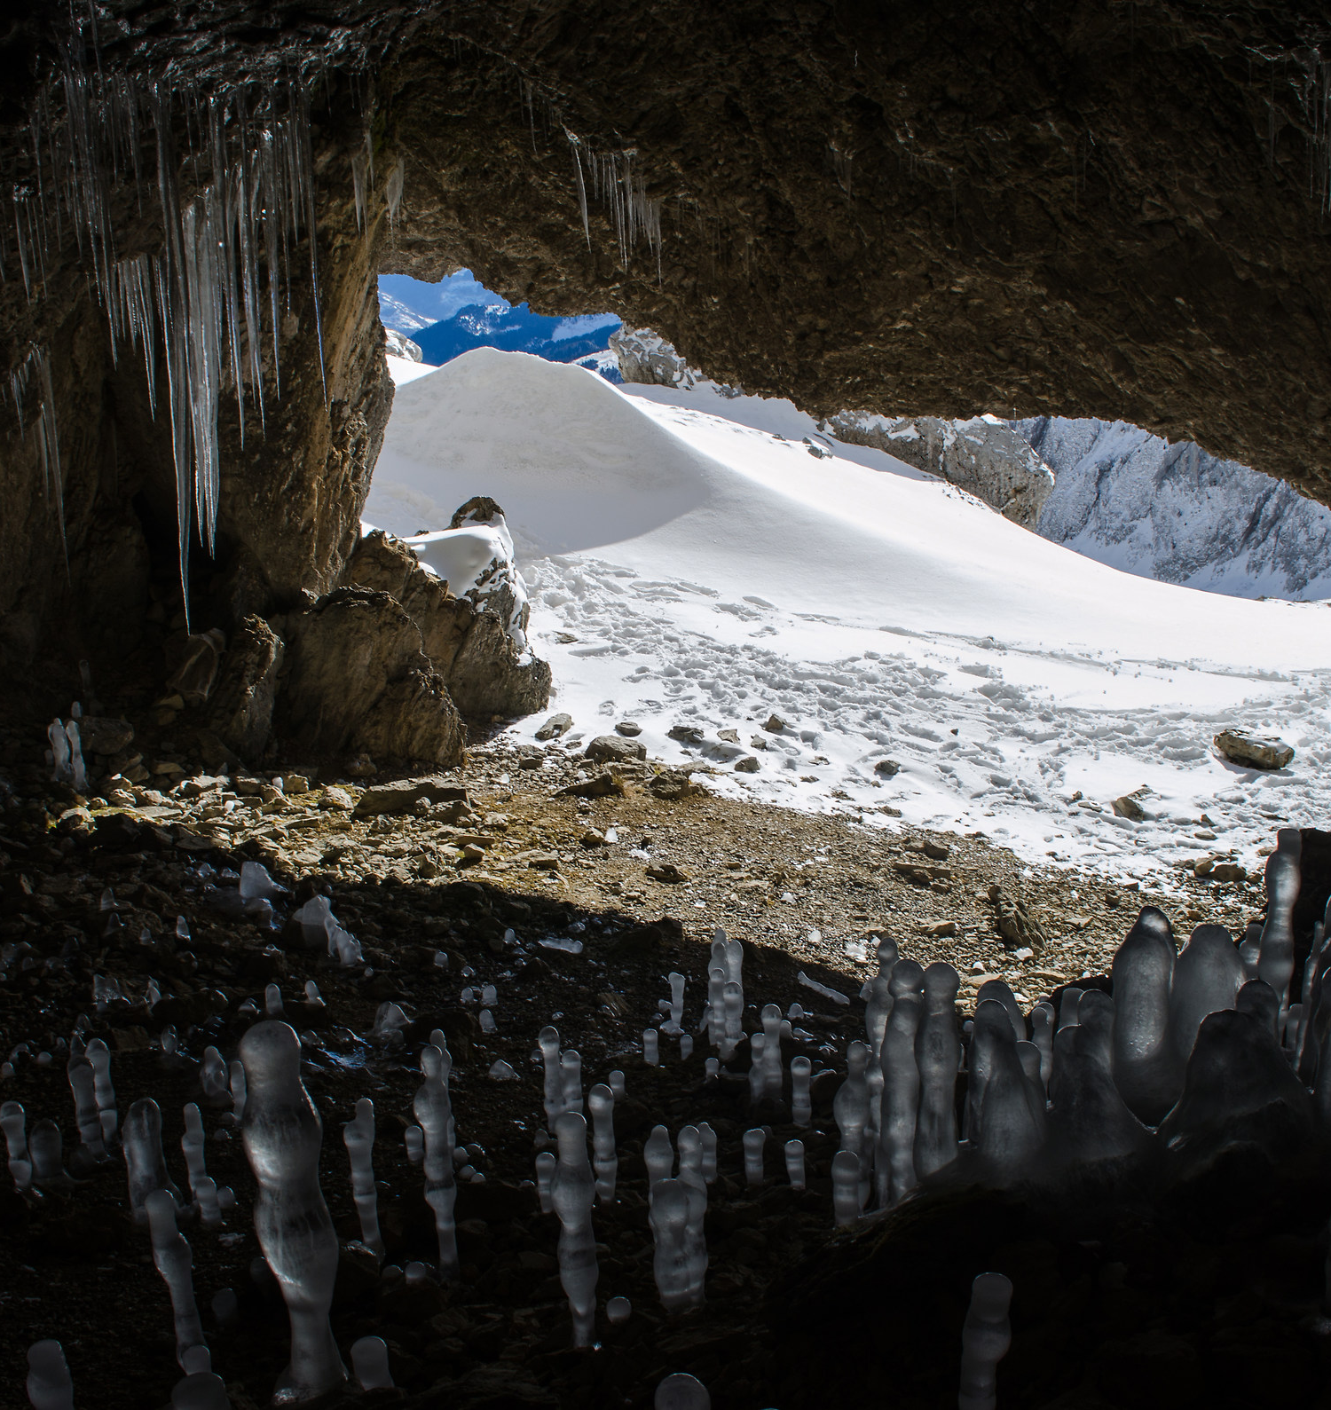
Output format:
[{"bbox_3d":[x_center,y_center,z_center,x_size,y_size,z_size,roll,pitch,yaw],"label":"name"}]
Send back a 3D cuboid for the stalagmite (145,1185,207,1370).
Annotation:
[{"bbox_3d":[-0.849,0.987,2.761,0.079,0.328,0.079,-2,14,0],"label":"stalagmite"}]

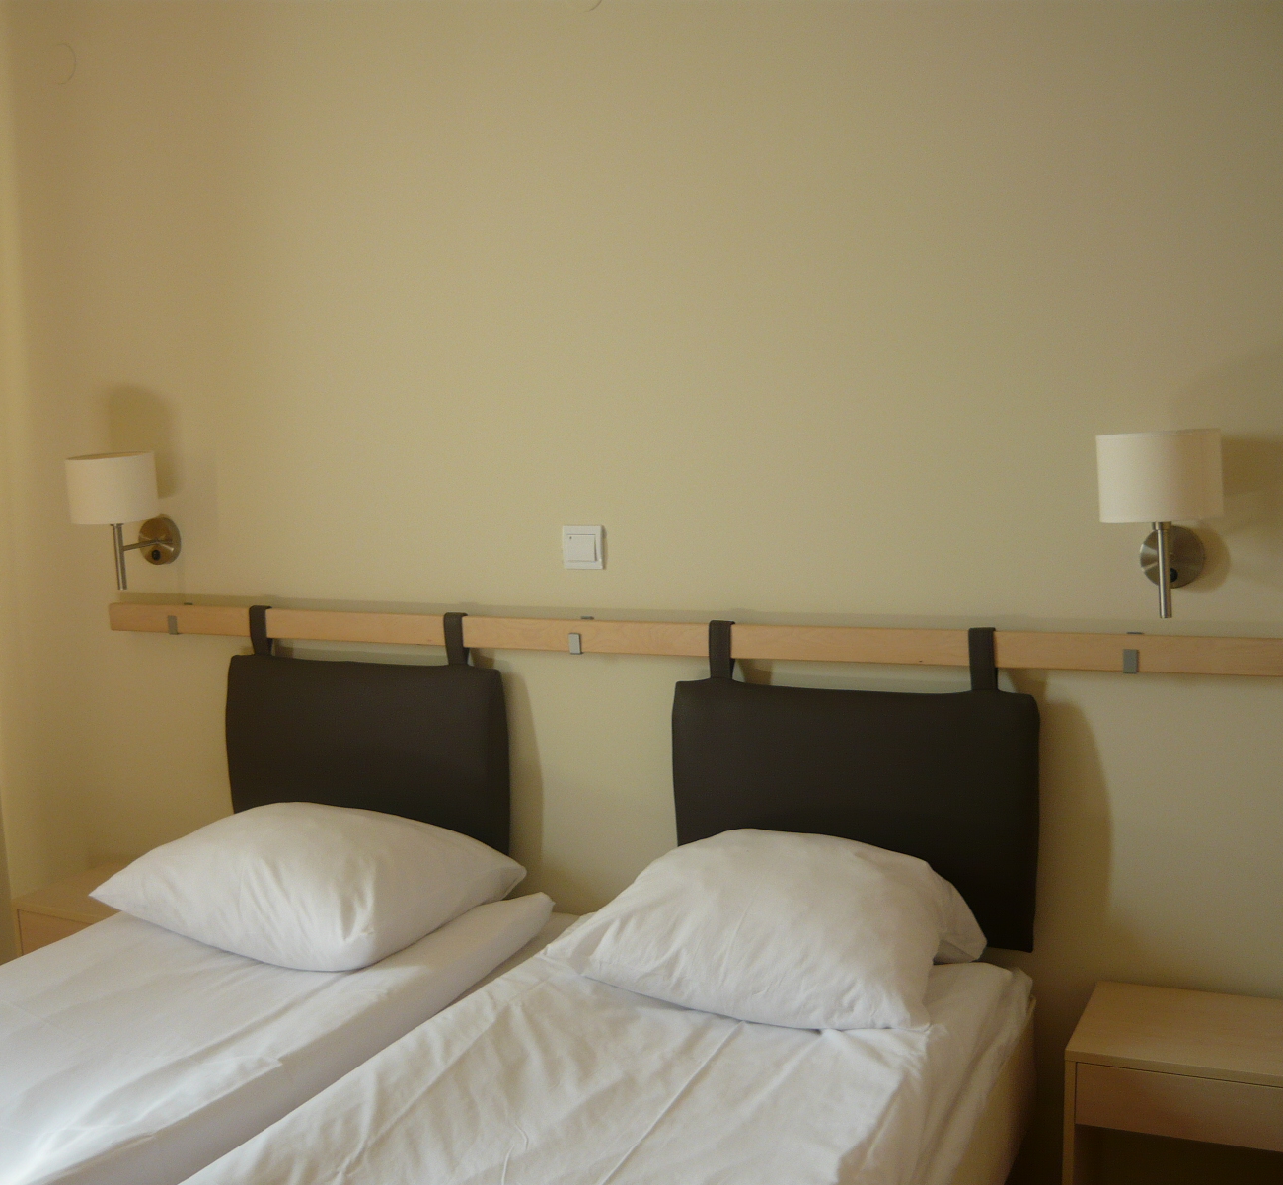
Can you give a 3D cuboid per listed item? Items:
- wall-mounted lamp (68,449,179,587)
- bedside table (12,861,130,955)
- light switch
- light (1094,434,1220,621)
[{"bbox_3d":[-1.114,-0.147,3.212,0.190,0.285,0.220,1,7,27],"label":"wall-mounted lamp"},{"bbox_3d":[-1.078,0.869,3.242,0.400,0.480,0.300,1,7,27],"label":"bedside table"},{"bbox_3d":[-0.108,-0.083,2.820,0.082,0.082,0.012,1,7,27],"label":"light switch"},{"bbox_3d":[0.777,-0.100,2.255,0.190,0.282,0.220,1,7,27],"label":"light"}]

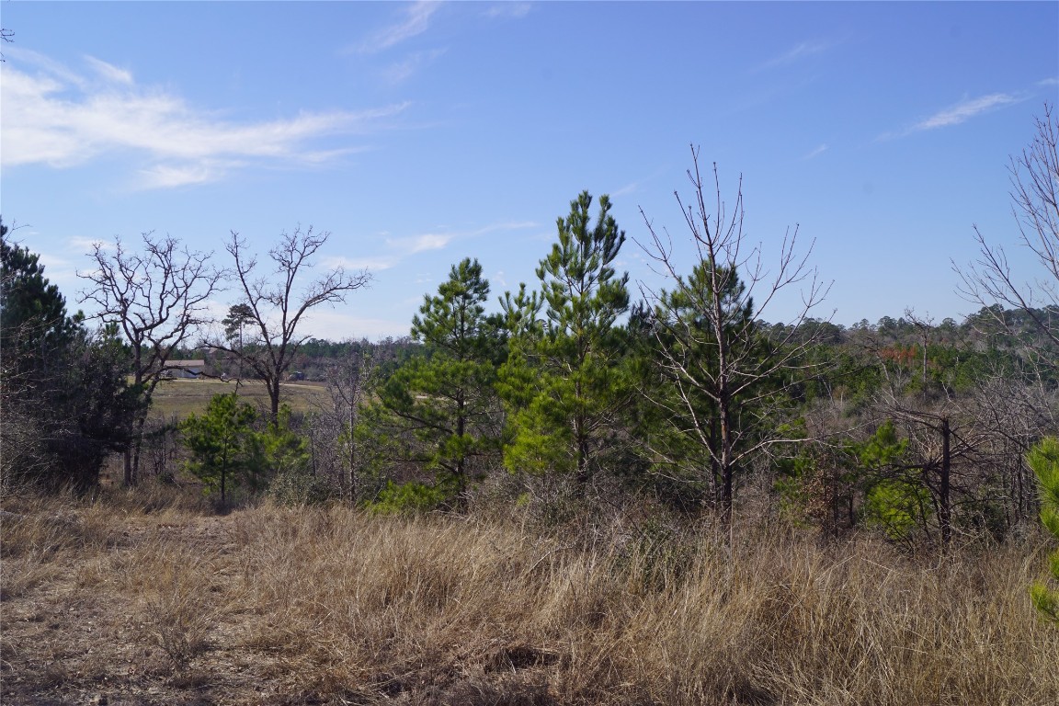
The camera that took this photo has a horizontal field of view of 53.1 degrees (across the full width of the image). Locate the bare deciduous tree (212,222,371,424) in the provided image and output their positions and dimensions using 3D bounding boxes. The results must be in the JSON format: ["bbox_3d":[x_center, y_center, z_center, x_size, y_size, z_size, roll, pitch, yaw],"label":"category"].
[{"bbox_3d":[-7.535,-0.201,33.000,5.080,7.460,4.700,0,0,0],"label":"bare deciduous tree"}]

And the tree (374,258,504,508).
[{"bbox_3d":[-1.411,0.487,16.500,1.990,3.900,2.000,0,0,0],"label":"tree"}]

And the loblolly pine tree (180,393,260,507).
[{"bbox_3d":[-4.732,1.484,16.200,1.190,1.750,1.200,0,0,0],"label":"loblolly pine tree"}]

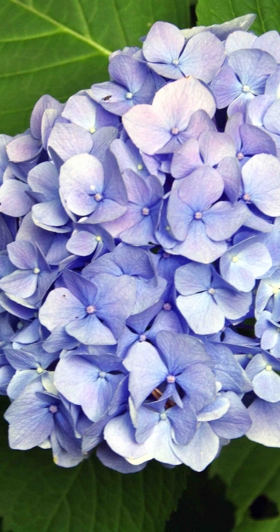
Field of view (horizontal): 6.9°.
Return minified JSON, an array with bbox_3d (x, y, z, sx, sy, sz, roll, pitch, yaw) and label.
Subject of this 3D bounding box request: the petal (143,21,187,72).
[{"bbox_3d":[0.010,-0.086,0.914,0.016,0.005,0.018,-11,65,5],"label":"petal"}]

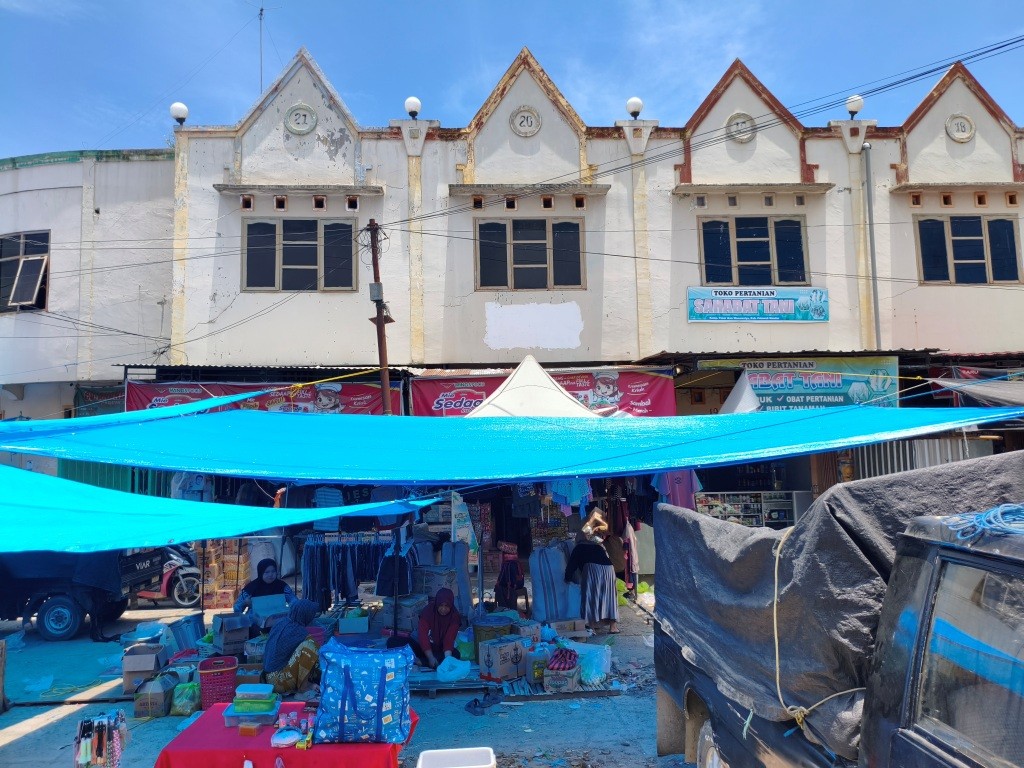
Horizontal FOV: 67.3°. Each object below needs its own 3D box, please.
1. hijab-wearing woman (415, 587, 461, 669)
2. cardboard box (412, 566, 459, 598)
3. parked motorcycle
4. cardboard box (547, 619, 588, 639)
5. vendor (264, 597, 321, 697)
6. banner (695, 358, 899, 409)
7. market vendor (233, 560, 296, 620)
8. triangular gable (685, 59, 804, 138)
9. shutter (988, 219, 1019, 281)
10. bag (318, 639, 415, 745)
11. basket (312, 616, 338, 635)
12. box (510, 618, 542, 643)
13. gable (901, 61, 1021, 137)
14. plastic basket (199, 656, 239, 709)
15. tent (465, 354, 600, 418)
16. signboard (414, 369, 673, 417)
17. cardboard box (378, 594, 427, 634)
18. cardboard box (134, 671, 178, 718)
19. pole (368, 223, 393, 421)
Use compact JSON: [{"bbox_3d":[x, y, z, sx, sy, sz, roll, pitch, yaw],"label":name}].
[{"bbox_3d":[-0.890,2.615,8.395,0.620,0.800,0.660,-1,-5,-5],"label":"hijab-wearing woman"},{"bbox_3d":[-1.096,2.819,10.957,0.490,0.380,0.400,1,-5,-29],"label":"cardboard box"},{"bbox_3d":[-5.441,2.808,11.417,1.870,1.100,0.680,-1,-6,-3],"label":"parked motorcycle"},{"bbox_3d":[0.637,3.015,9.419,0.430,0.220,0.300,-1,-5,-6],"label":"cardboard box"},{"bbox_3d":[-2.143,2.552,7.440,0.520,0.860,0.430,3,-7,-40],"label":"vendor"},{"bbox_3d":[4.377,0.109,11.702,3.120,1.000,0.050,-1,-5,-3],"label":"banner"},{"bbox_3d":[-2.829,2.586,8.822,0.640,1.150,0.620,0,-5,-16],"label":"market vendor"},{"bbox_3d":[4.279,-5.239,14.204,2.150,1.460,0.250,-1,-6,-3],"label":"triangular gable"},{"bbox_3d":[9.006,-2.455,14.088,0.500,1.120,0.060,-1,-6,-3],"label":"shutter"},{"bbox_3d":[-0.890,1.824,4.638,0.560,0.560,0.280,-1,-5,-1],"label":"bag"},{"bbox_3d":[-2.136,2.755,8.533,0.330,0.180,0.400,-1,-5,-4],"label":"basket"},{"bbox_3d":[0.152,2.727,8.380,0.300,0.250,0.240,2,-7,-33],"label":"box"},{"bbox_3d":[8.253,-5.313,14.300,2.240,1.400,0.200,-1,-5,-3],"label":"gable"},{"bbox_3d":[-2.651,2.777,7.018,0.330,0.440,0.320,0,-5,-16],"label":"plastic basket"},{"bbox_3d":[0.275,1.371,9.943,2.900,3.509,2.900,-1,-6,-3],"label":"tent"},{"bbox_3d":[0.471,0.308,11.216,3.880,0.920,0.050,-1,-5,-3],"label":"signboard"},{"bbox_3d":[-1.406,3.107,10.362,0.430,0.330,0.410,-4,-5,30],"label":"cardboard box"},{"bbox_3d":[-3.275,2.864,7.094,0.280,0.310,0.280,-1,-5,-5],"label":"cardboard box"},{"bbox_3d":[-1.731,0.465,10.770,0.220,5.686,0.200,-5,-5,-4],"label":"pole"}]

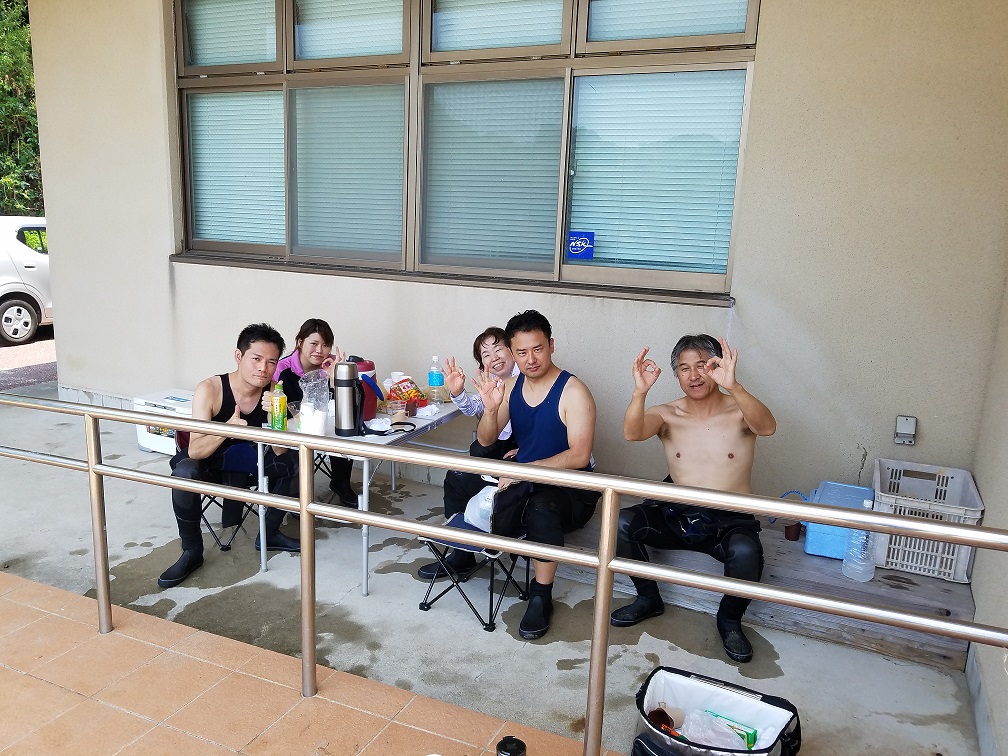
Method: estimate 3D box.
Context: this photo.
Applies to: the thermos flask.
[{"bbox_3d":[-0.658,0.089,3.231,0.135,0.313,0.102,9,14,29],"label":"thermos flask"}]

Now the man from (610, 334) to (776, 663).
[{"bbox_3d":[0.775,0.400,3.114,0.640,1.150,0.700,7,13,20],"label":"man"}]

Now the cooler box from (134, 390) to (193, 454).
[{"bbox_3d":[-2.066,0.313,4.931,0.550,0.345,0.340,7,13,22],"label":"cooler box"}]

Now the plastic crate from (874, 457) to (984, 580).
[{"bbox_3d":[1.751,0.587,3.179,0.365,0.305,0.500,7,13,22],"label":"plastic crate"}]

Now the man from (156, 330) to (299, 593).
[{"bbox_3d":[-1.223,0.274,3.438,0.660,1.100,0.680,-3,13,-22],"label":"man"}]

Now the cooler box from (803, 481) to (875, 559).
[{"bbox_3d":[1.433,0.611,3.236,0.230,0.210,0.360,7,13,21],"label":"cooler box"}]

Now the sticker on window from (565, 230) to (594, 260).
[{"bbox_3d":[0.408,-0.695,3.986,0.143,0.145,0.004,8,13,24],"label":"sticker on window"}]

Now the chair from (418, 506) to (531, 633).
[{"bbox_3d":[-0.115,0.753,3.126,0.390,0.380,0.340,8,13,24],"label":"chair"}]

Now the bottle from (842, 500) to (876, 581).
[{"bbox_3d":[1.392,0.624,2.920,0.115,0.310,0.110,8,13,27],"label":"bottle"}]

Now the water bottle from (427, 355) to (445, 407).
[{"bbox_3d":[-0.343,0.017,3.825,0.078,0.243,0.078,1,12,-5],"label":"water bottle"}]

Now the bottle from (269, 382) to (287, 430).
[{"bbox_3d":[-0.967,0.128,3.235,0.067,0.215,0.067,-1,12,-17],"label":"bottle"}]

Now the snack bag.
[{"bbox_3d":[-0.482,0.062,3.740,0.200,0.140,0.090,1,12,-7],"label":"snack bag"}]

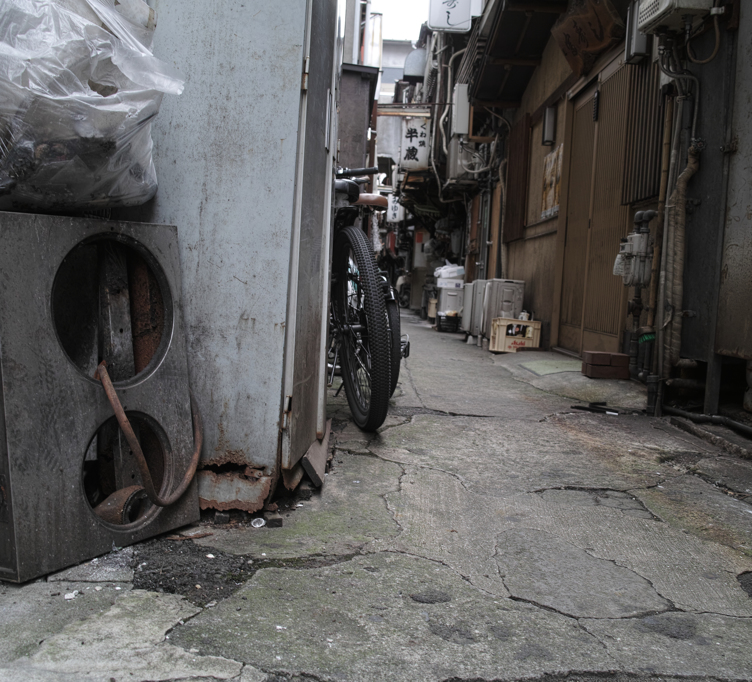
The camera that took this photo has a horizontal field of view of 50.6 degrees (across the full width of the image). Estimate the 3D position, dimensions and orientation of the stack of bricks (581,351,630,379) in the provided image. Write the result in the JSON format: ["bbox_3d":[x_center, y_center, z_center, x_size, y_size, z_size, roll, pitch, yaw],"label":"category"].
[{"bbox_3d":[1.256,0.131,4.352,0.210,0.126,0.200,3,4,-1],"label":"stack of bricks"}]

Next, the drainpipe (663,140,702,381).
[{"bbox_3d":[1.421,-0.381,3.753,0.110,1.114,0.100,3,4,-1],"label":"drainpipe"}]

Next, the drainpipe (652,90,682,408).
[{"bbox_3d":[1.345,-0.396,3.651,0.040,1.440,0.040,3,4,-1],"label":"drainpipe"}]

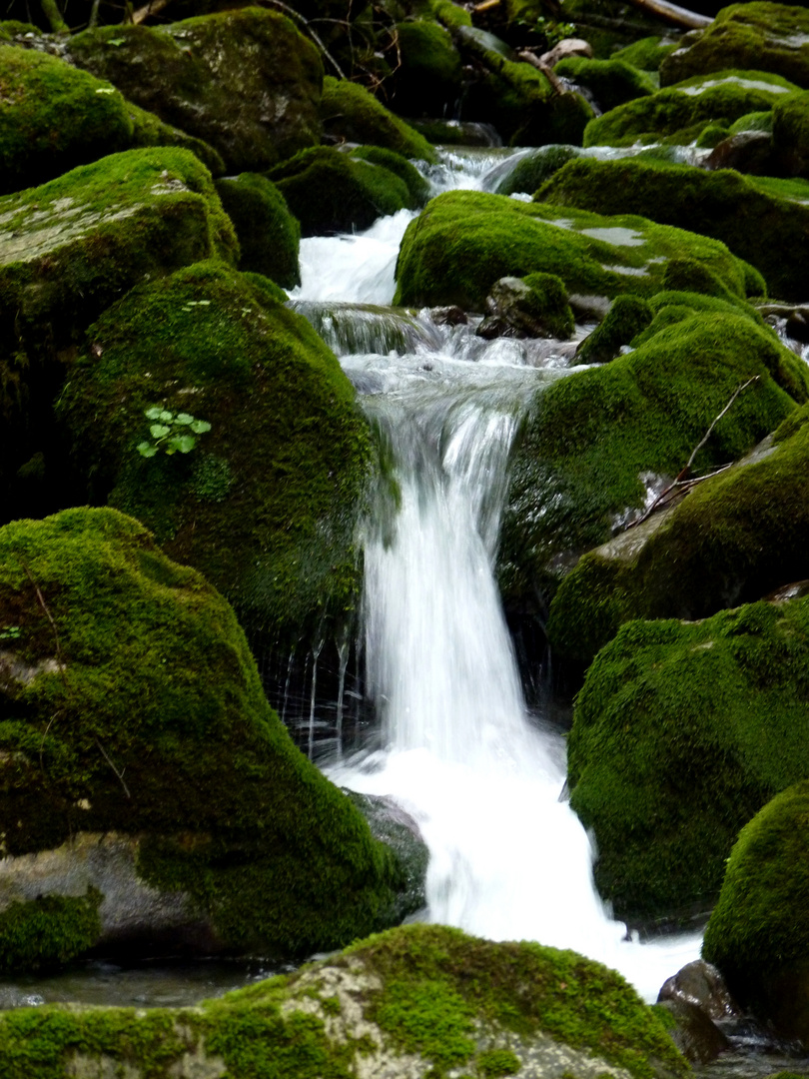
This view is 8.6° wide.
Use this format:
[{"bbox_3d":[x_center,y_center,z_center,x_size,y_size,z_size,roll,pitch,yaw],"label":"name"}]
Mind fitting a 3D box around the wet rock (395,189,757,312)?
[{"bbox_3d":[0.395,-0.661,12.300,0.830,0.290,0.620,0,6,0],"label":"wet rock"}]

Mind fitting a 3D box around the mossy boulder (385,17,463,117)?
[{"bbox_3d":[0.060,-1.385,15.800,0.230,0.270,0.260,0,8,0],"label":"mossy boulder"}]

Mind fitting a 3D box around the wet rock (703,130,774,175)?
[{"bbox_3d":[0.902,-1.033,14.300,0.200,0.115,0.180,0,8,0],"label":"wet rock"}]

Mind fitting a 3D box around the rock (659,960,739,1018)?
[{"bbox_3d":[0.543,0.833,9.900,0.150,0.105,0.140,0,8,0],"label":"rock"}]

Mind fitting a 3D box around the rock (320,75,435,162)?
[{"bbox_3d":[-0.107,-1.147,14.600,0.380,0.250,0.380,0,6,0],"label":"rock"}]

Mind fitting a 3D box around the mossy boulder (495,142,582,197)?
[{"bbox_3d":[0.356,-0.950,13.800,0.260,0.150,0.270,0,6,0],"label":"mossy boulder"}]

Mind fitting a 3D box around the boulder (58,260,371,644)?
[{"bbox_3d":[-0.387,-0.166,10.800,0.630,0.780,0.650,0,6,0],"label":"boulder"}]

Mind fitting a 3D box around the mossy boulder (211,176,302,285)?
[{"bbox_3d":[-0.339,-0.690,12.000,0.220,0.270,0.300,0,6,0],"label":"mossy boulder"}]

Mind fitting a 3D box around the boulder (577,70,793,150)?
[{"bbox_3d":[0.796,-1.187,14.800,0.600,0.200,0.420,0,8,0],"label":"boulder"}]

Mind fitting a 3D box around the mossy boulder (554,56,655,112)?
[{"bbox_3d":[0.601,-1.355,16.000,0.310,0.155,0.280,0,8,0],"label":"mossy boulder"}]

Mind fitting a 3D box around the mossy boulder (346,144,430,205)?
[{"bbox_3d":[-0.046,-0.910,13.400,0.230,0.160,0.250,0,6,0],"label":"mossy boulder"}]

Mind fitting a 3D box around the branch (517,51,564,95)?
[{"bbox_3d":[0.392,-1.342,15.400,0.190,0.045,0.045,42,24,17],"label":"branch"}]

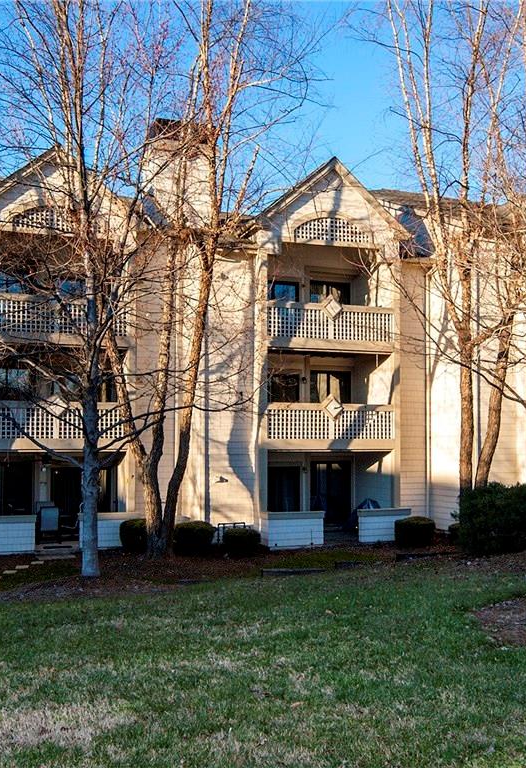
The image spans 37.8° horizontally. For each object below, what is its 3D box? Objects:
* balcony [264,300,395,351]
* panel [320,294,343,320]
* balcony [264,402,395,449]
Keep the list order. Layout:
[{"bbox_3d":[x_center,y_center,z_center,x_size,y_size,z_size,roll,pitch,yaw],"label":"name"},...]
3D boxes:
[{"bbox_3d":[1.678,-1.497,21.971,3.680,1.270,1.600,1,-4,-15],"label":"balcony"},{"bbox_3d":[1.906,-2.114,21.250,0.660,0.700,0.200,1,-4,-15],"label":"panel"},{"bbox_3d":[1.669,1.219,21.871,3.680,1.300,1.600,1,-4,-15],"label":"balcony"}]

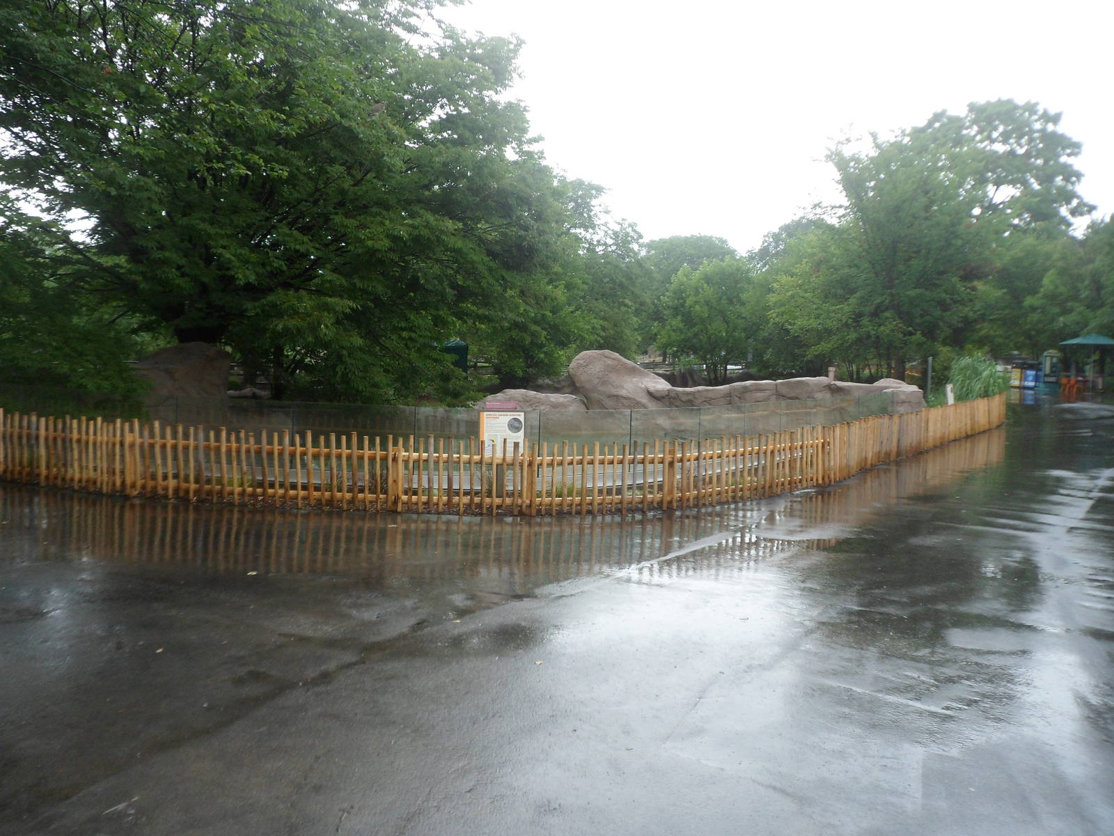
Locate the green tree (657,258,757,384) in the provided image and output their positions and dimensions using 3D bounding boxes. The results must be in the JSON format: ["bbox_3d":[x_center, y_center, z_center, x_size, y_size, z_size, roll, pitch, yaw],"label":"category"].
[{"bbox_3d":[6.220,-4.020,36.000,4.000,5.200,4.000,1,4,0],"label":"green tree"}]

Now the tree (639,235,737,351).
[{"bbox_3d":[9.408,-8.228,62.000,7.200,9.500,7.200,1,4,0],"label":"tree"}]

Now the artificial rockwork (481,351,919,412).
[{"bbox_3d":[3.250,-0.551,16.200,9.000,1.350,2.400,-2,5,-29],"label":"artificial rockwork"}]

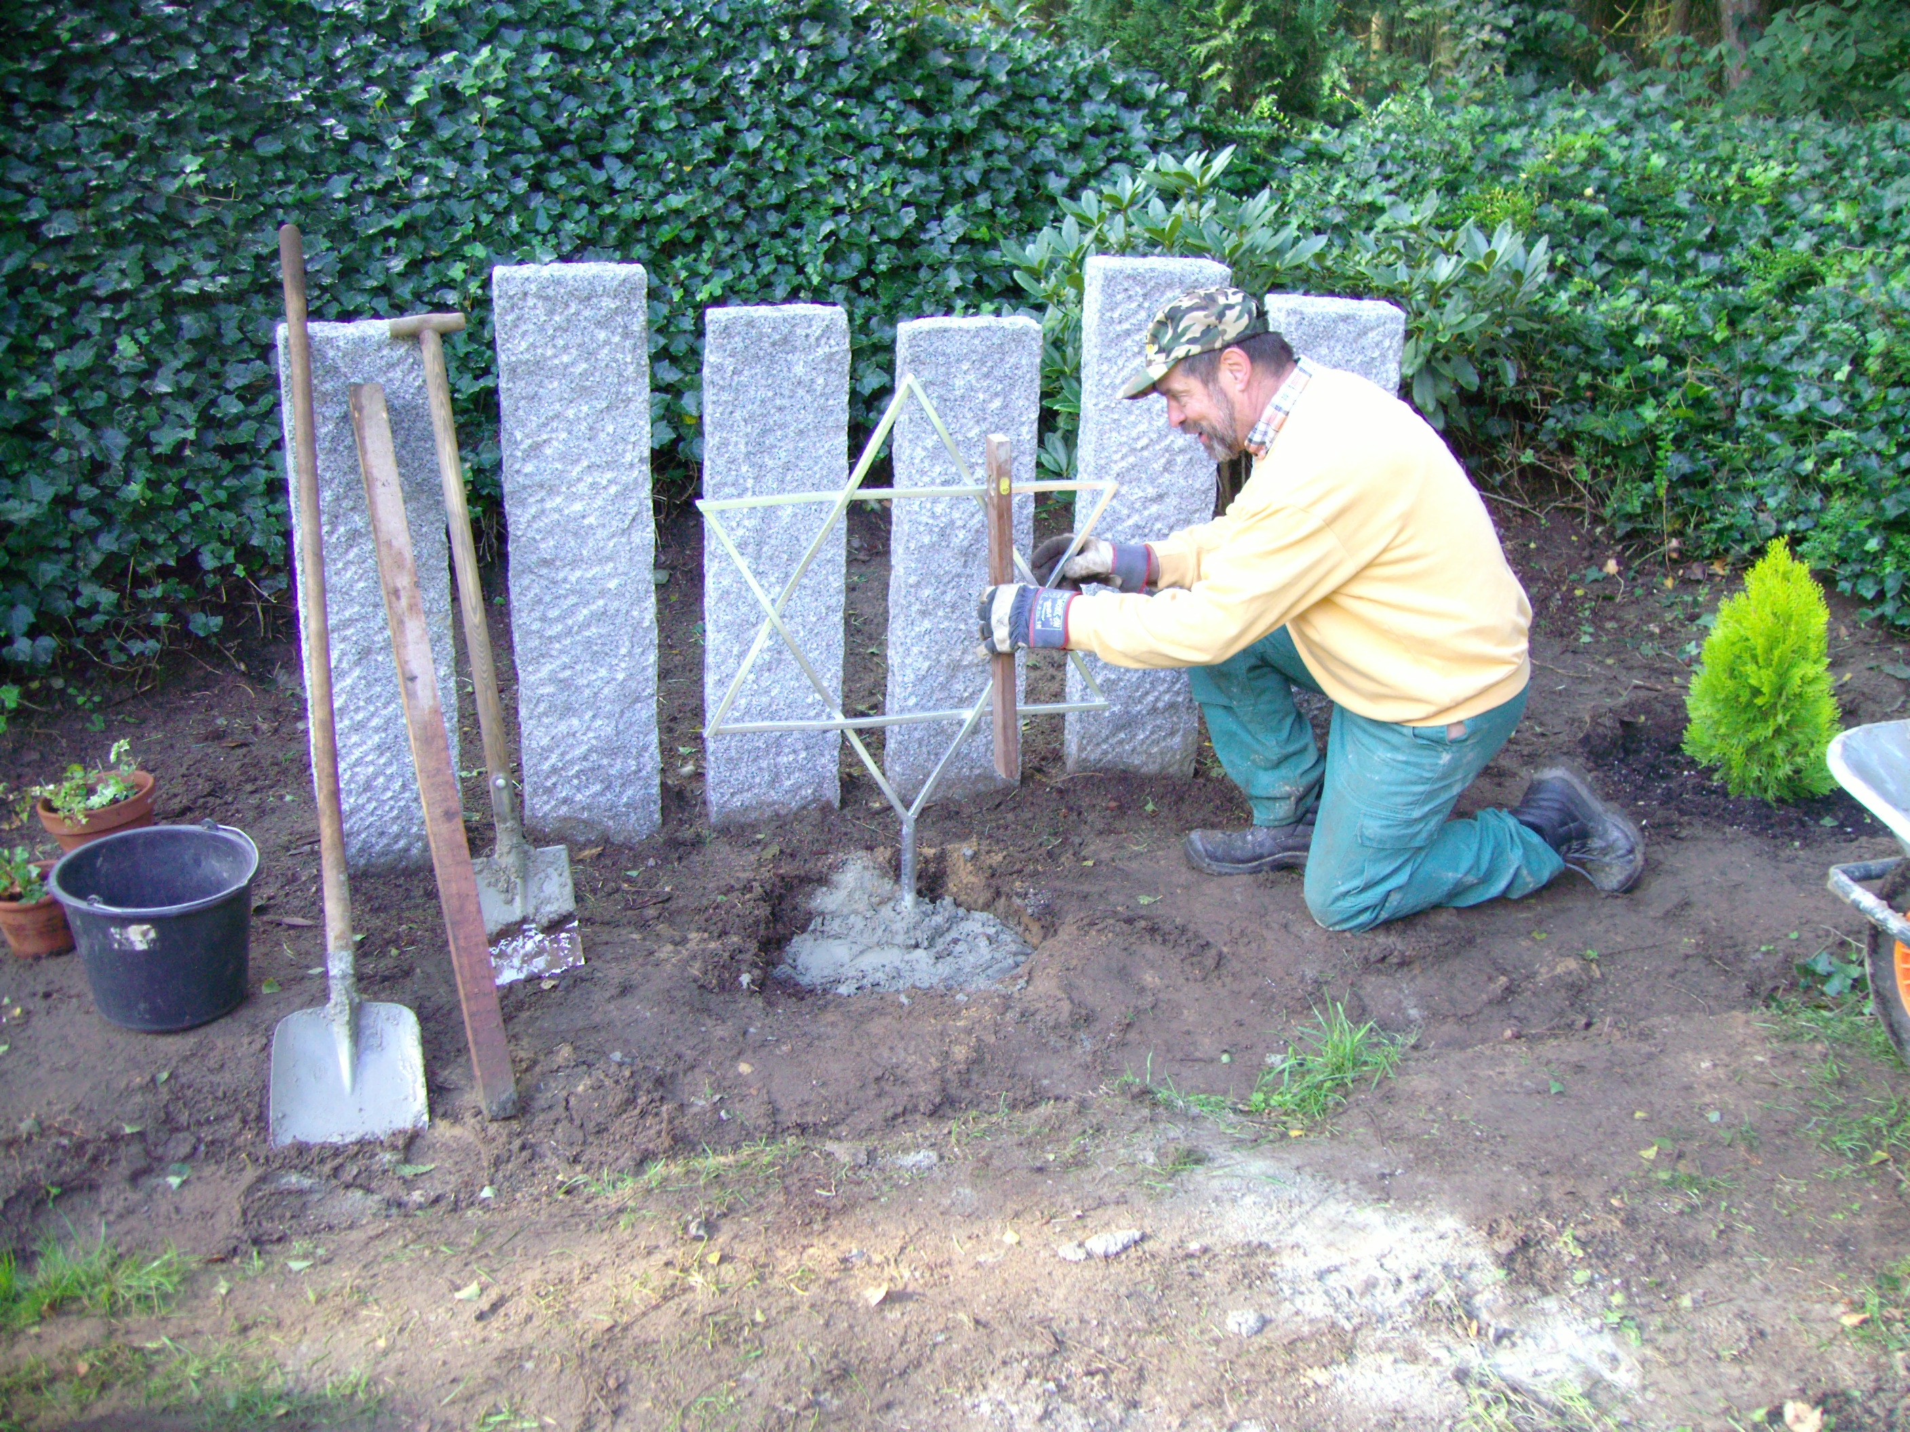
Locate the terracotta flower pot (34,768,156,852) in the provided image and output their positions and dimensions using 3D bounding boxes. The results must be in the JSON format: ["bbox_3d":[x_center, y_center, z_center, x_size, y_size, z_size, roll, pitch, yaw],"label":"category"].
[{"bbox_3d":[-1.550,0.217,3.529,0.202,0.165,0.202,-2,20,1],"label":"terracotta flower pot"}]

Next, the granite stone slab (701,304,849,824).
[{"bbox_3d":[-0.345,-0.274,3.686,0.254,0.996,0.120,-2,21,-9],"label":"granite stone slab"}]

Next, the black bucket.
[{"bbox_3d":[-1.288,0.351,3.150,0.315,0.240,0.315,3,22,-1],"label":"black bucket"}]

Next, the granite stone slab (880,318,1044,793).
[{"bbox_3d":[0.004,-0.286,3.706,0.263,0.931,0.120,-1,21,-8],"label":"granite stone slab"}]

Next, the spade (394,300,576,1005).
[{"bbox_3d":[-0.789,-0.109,3.212,0.175,1.138,0.080,-9,-5,-13],"label":"spade"}]

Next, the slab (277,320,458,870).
[{"bbox_3d":[-1.040,-0.201,3.498,0.249,1.010,0.120,-4,22,-15],"label":"slab"}]

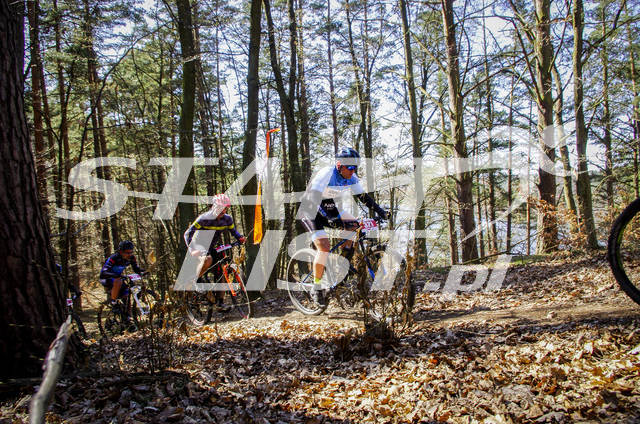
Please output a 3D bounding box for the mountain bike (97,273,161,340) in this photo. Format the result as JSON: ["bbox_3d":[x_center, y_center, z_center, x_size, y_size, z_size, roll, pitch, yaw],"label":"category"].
[{"bbox_3d":[-3.190,1.570,7.950,1.820,1.050,0.680,-14,-5,37],"label":"mountain bike"}]

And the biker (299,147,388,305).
[{"bbox_3d":[0.230,0.160,4.760,0.660,1.570,0.820,0,-1,-40],"label":"biker"}]

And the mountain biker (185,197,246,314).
[{"bbox_3d":[-1.380,0.535,6.380,0.660,1.540,0.800,0,-1,-40],"label":"mountain biker"}]

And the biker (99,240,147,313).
[{"bbox_3d":[-3.260,1.170,7.950,0.920,1.400,0.580,-7,-1,38],"label":"biker"}]

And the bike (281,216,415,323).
[{"bbox_3d":[0.230,0.550,4.740,0.680,1.040,1.760,0,-6,-41],"label":"bike"}]

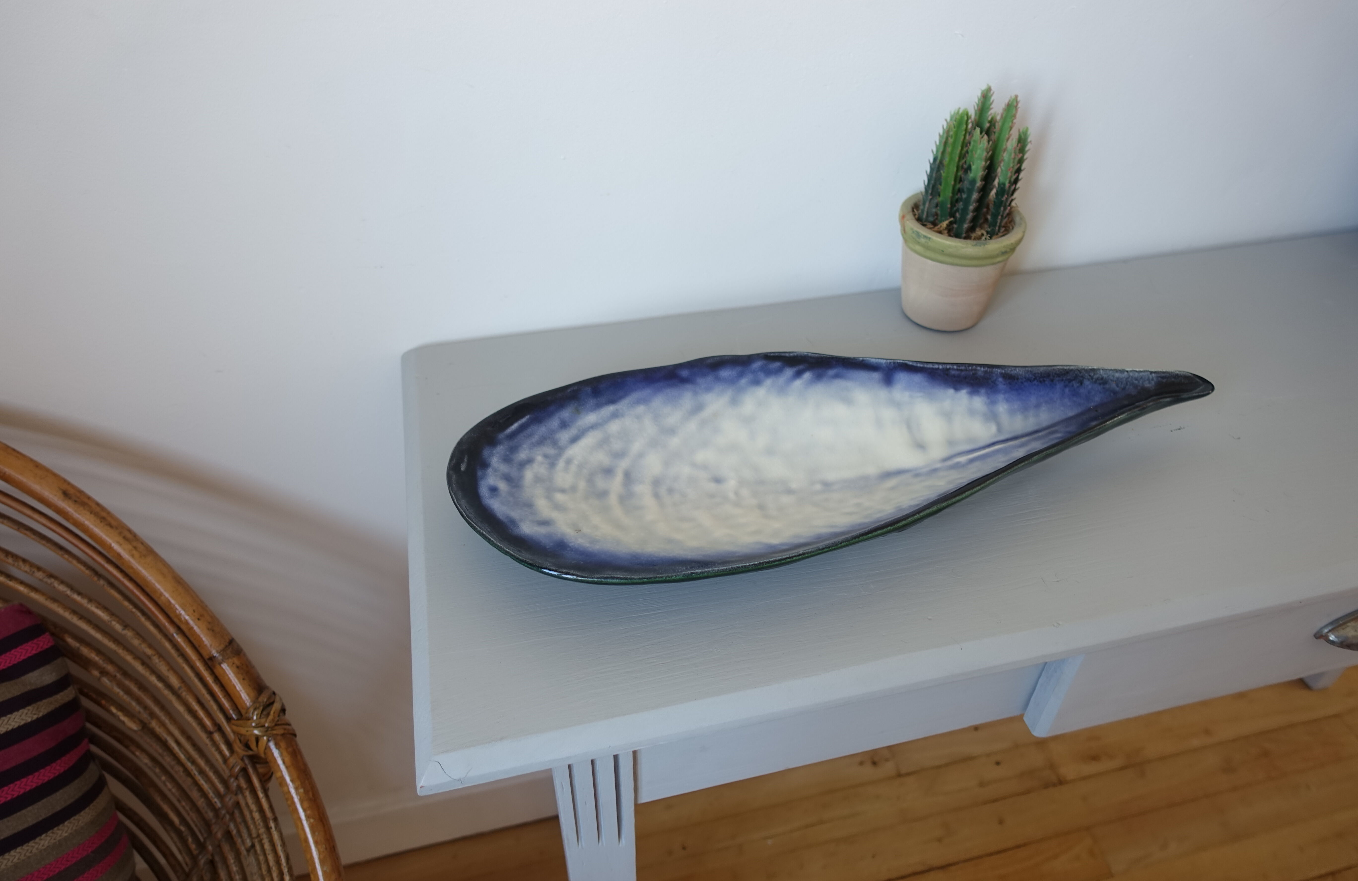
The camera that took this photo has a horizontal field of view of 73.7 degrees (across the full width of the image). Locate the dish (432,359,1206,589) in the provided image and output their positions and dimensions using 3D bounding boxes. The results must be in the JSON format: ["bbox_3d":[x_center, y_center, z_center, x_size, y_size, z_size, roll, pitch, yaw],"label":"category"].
[{"bbox_3d":[0.107,0.010,0.568,0.486,0.065,0.190,-10,41,-13],"label":"dish"}]

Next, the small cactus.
[{"bbox_3d":[0.225,-0.210,0.688,0.072,0.107,0.066,-9,40,-11],"label":"small cactus"}]

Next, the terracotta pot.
[{"bbox_3d":[0.222,-0.143,0.739,0.097,0.086,0.097,1,39,0],"label":"terracotta pot"}]

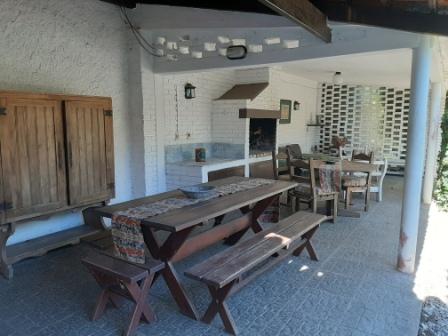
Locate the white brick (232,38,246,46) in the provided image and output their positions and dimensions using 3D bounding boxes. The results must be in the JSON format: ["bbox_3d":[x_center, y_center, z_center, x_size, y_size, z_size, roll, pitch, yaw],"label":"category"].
[{"bbox_3d":[0.189,-1.564,4.183,0.200,0.078,0.100,5,9,35],"label":"white brick"}]

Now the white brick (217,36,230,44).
[{"bbox_3d":[-0.001,-1.529,4.038,0.185,0.070,0.080,5,10,36],"label":"white brick"}]

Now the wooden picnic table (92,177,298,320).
[{"bbox_3d":[-0.078,0.627,3.169,0.800,0.783,1.897,5,9,35],"label":"wooden picnic table"}]

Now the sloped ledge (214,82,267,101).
[{"bbox_3d":[0.317,-1.344,5.972,0.800,0.370,0.750,5,10,36],"label":"sloped ledge"}]

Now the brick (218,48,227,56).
[{"bbox_3d":[-0.006,-1.396,4.067,0.129,0.077,0.082,5,9,32],"label":"brick"}]

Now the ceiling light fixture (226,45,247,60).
[{"bbox_3d":[0.151,-1.334,3.902,0.245,0.150,0.100,5,10,36],"label":"ceiling light fixture"}]

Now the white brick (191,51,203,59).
[{"bbox_3d":[-0.379,-1.553,4.591,0.200,0.080,0.100,5,9,35],"label":"white brick"}]

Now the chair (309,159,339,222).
[{"bbox_3d":[1.433,0.316,4.939,0.433,0.906,0.412,2,8,14],"label":"chair"}]

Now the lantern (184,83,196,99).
[{"bbox_3d":[-0.515,-1.187,5.174,0.154,0.247,0.134,5,9,35],"label":"lantern"}]

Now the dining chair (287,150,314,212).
[{"bbox_3d":[1.186,0.274,5.110,0.464,0.948,0.433,6,10,41],"label":"dining chair"}]

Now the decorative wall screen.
[{"bbox_3d":[3.914,-1.201,9.212,2.750,2.250,0.130,5,10,36],"label":"decorative wall screen"}]

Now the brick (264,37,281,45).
[{"bbox_3d":[0.528,-1.378,3.665,0.185,0.062,0.080,5,10,36],"label":"brick"}]

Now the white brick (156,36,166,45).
[{"bbox_3d":[-0.846,-1.726,4.556,0.118,0.077,0.082,5,9,32],"label":"white brick"}]

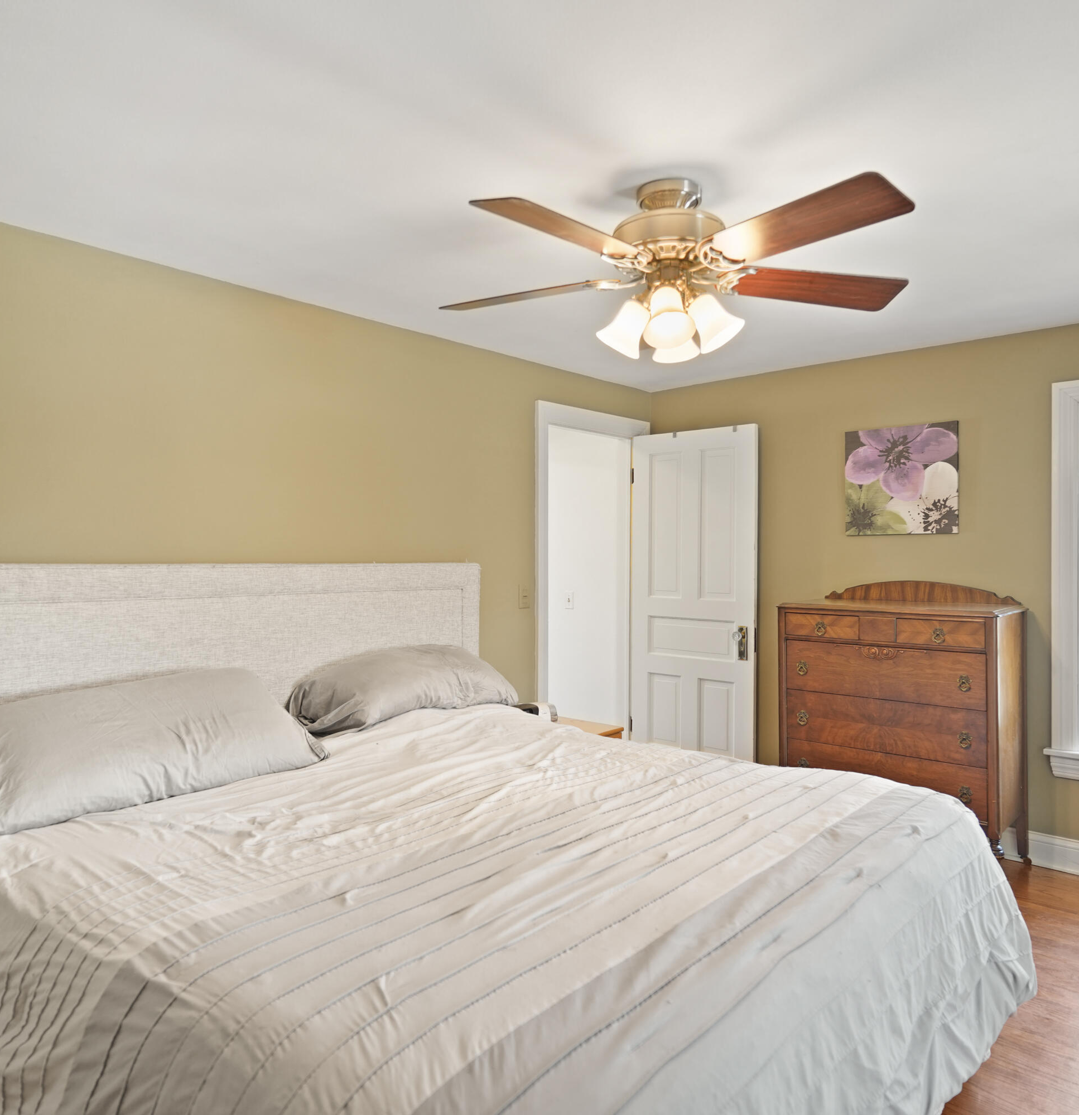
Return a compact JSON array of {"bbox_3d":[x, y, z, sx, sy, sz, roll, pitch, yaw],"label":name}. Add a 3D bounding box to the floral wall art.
[{"bbox_3d":[1.745,-0.368,3.820,0.512,0.518,0.030,0,1,41],"label":"floral wall art"}]

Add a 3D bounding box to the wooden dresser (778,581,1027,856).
[{"bbox_3d":[1.629,0.739,3.579,0.905,1.244,0.560,0,1,41],"label":"wooden dresser"}]

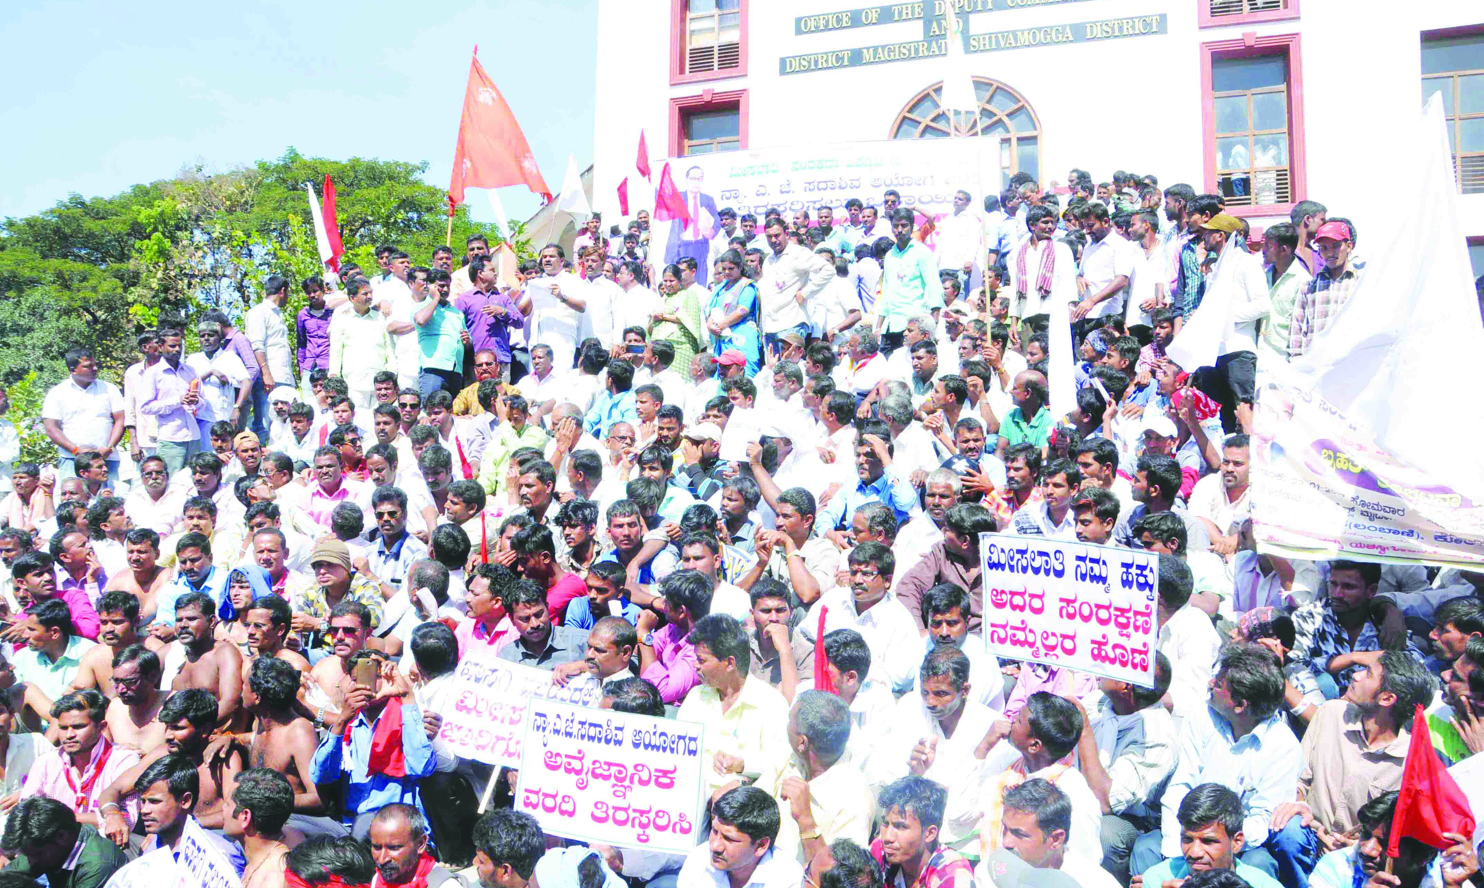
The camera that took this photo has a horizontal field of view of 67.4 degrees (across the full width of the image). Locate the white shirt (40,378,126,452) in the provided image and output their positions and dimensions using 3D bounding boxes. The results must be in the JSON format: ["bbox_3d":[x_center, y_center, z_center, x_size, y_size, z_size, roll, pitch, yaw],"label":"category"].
[{"bbox_3d":[-4.299,-0.163,7.250,0.540,0.570,0.320,5,-7,-33],"label":"white shirt"}]

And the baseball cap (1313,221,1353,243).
[{"bbox_3d":[3.085,-1.107,5.800,0.250,0.120,0.180,4,-6,-33],"label":"baseball cap"}]

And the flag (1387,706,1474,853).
[{"bbox_3d":[1.705,0.832,2.750,0.200,0.365,0.100,-2,-6,27],"label":"flag"}]

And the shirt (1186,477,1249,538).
[{"bbox_3d":[2.302,0.370,5.250,0.460,0.500,0.300,-3,-7,30],"label":"shirt"}]

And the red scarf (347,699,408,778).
[{"bbox_3d":[-1.451,1.171,4.450,0.240,0.320,0.190,2,-6,-12],"label":"red scarf"}]

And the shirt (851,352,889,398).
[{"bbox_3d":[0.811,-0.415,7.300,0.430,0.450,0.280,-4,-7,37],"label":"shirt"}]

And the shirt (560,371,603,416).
[{"bbox_3d":[-1.091,-0.301,7.500,0.300,0.480,0.420,0,-6,9],"label":"shirt"}]

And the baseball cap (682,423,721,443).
[{"bbox_3d":[-0.211,-0.059,5.950,0.250,0.115,0.180,4,-6,-34],"label":"baseball cap"}]

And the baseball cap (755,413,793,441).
[{"bbox_3d":[0.183,-0.090,5.950,0.250,0.140,0.180,4,-7,-30],"label":"baseball cap"}]

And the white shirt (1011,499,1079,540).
[{"bbox_3d":[1.429,0.453,5.200,0.440,0.460,0.270,-1,-6,14],"label":"white shirt"}]

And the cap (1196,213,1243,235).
[{"bbox_3d":[2.904,-1.327,6.750,0.255,0.130,0.175,2,-6,-15],"label":"cap"}]

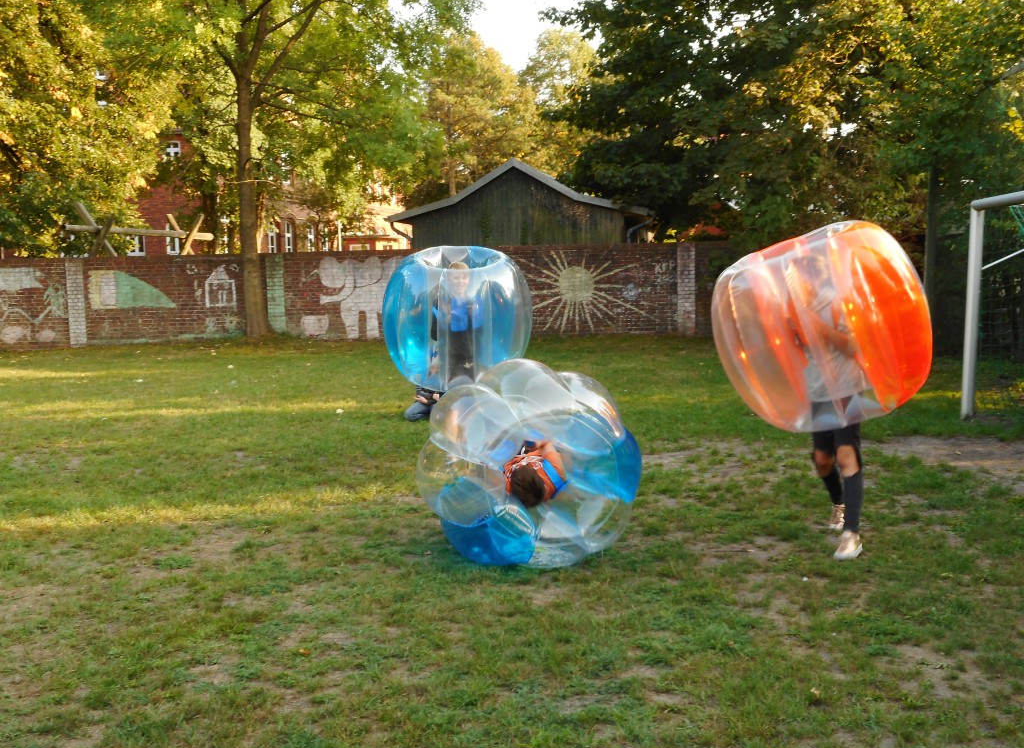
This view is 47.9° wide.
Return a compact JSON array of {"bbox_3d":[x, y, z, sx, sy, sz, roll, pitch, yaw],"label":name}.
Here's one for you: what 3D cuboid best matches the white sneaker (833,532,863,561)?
[{"bbox_3d":[1.863,0.944,6.393,0.100,0.115,0.265,3,7,32],"label":"white sneaker"}]

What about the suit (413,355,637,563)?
[{"bbox_3d":[0.096,0.489,6.300,1.220,1.180,1.060,-1,6,-2],"label":"suit"}]

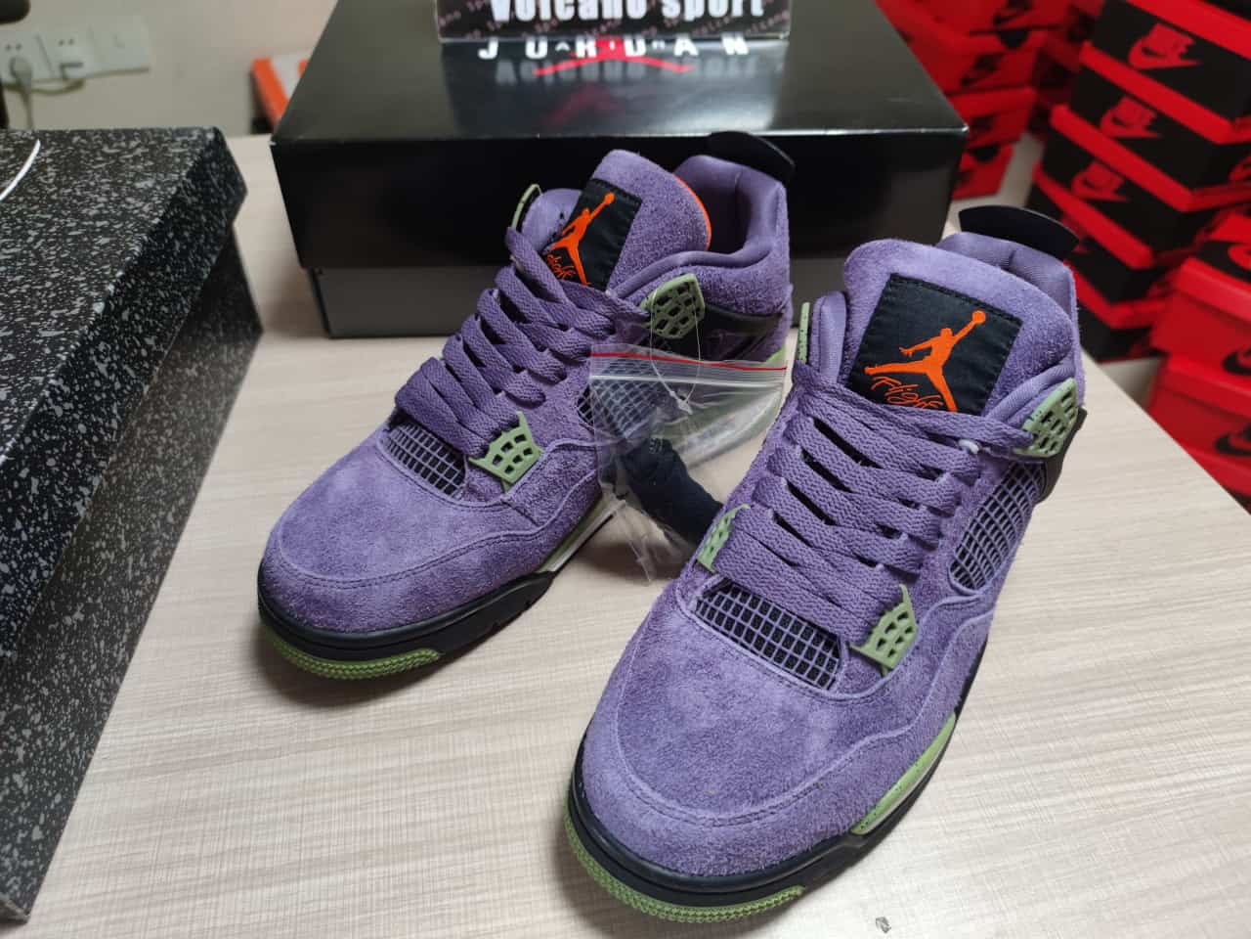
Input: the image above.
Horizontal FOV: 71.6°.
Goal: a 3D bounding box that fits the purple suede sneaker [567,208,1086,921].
[{"bbox_3d":[0.096,0.017,0.333,0.115,0.155,0.295,23,49,22],"label":"purple suede sneaker"}]

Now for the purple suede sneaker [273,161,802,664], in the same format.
[{"bbox_3d":[-0.032,-0.049,0.395,0.113,0.149,0.295,31,52,27],"label":"purple suede sneaker"}]

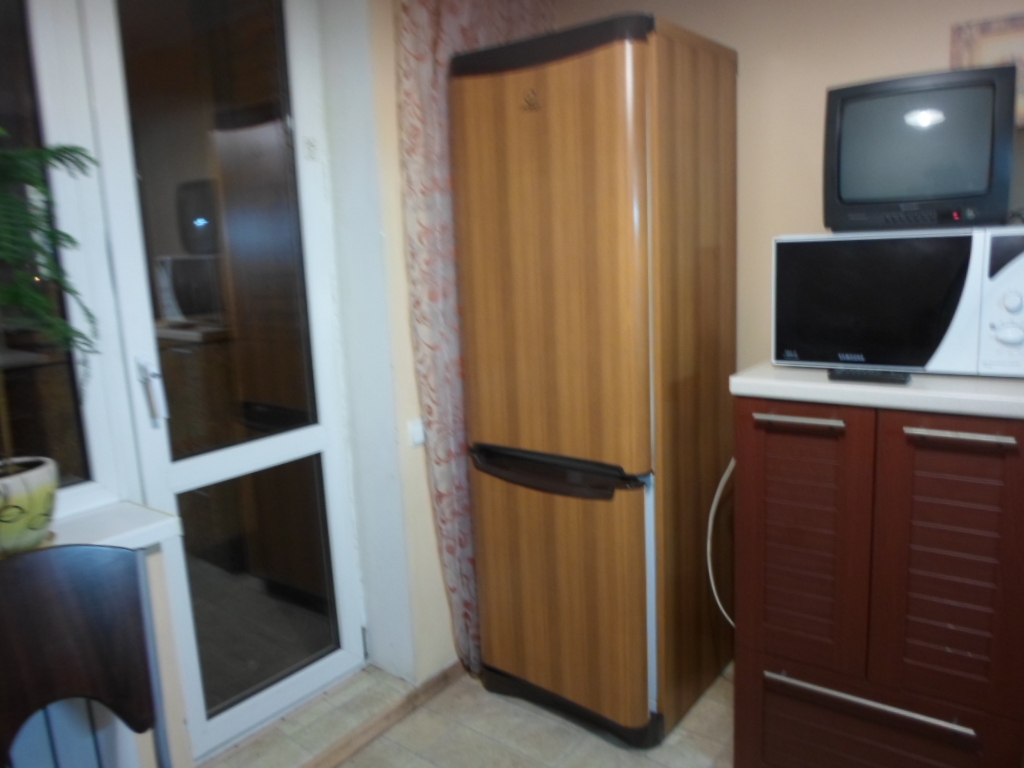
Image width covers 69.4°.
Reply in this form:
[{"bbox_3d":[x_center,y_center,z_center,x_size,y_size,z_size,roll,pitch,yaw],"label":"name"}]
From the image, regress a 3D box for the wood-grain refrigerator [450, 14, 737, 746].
[{"bbox_3d":[0.258,0.010,2.189,0.605,1.845,0.595,6,14,40],"label":"wood-grain refrigerator"}]

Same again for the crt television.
[{"bbox_3d":[0.928,-0.511,1.711,0.341,0.313,0.355,3,12,28],"label":"crt television"}]

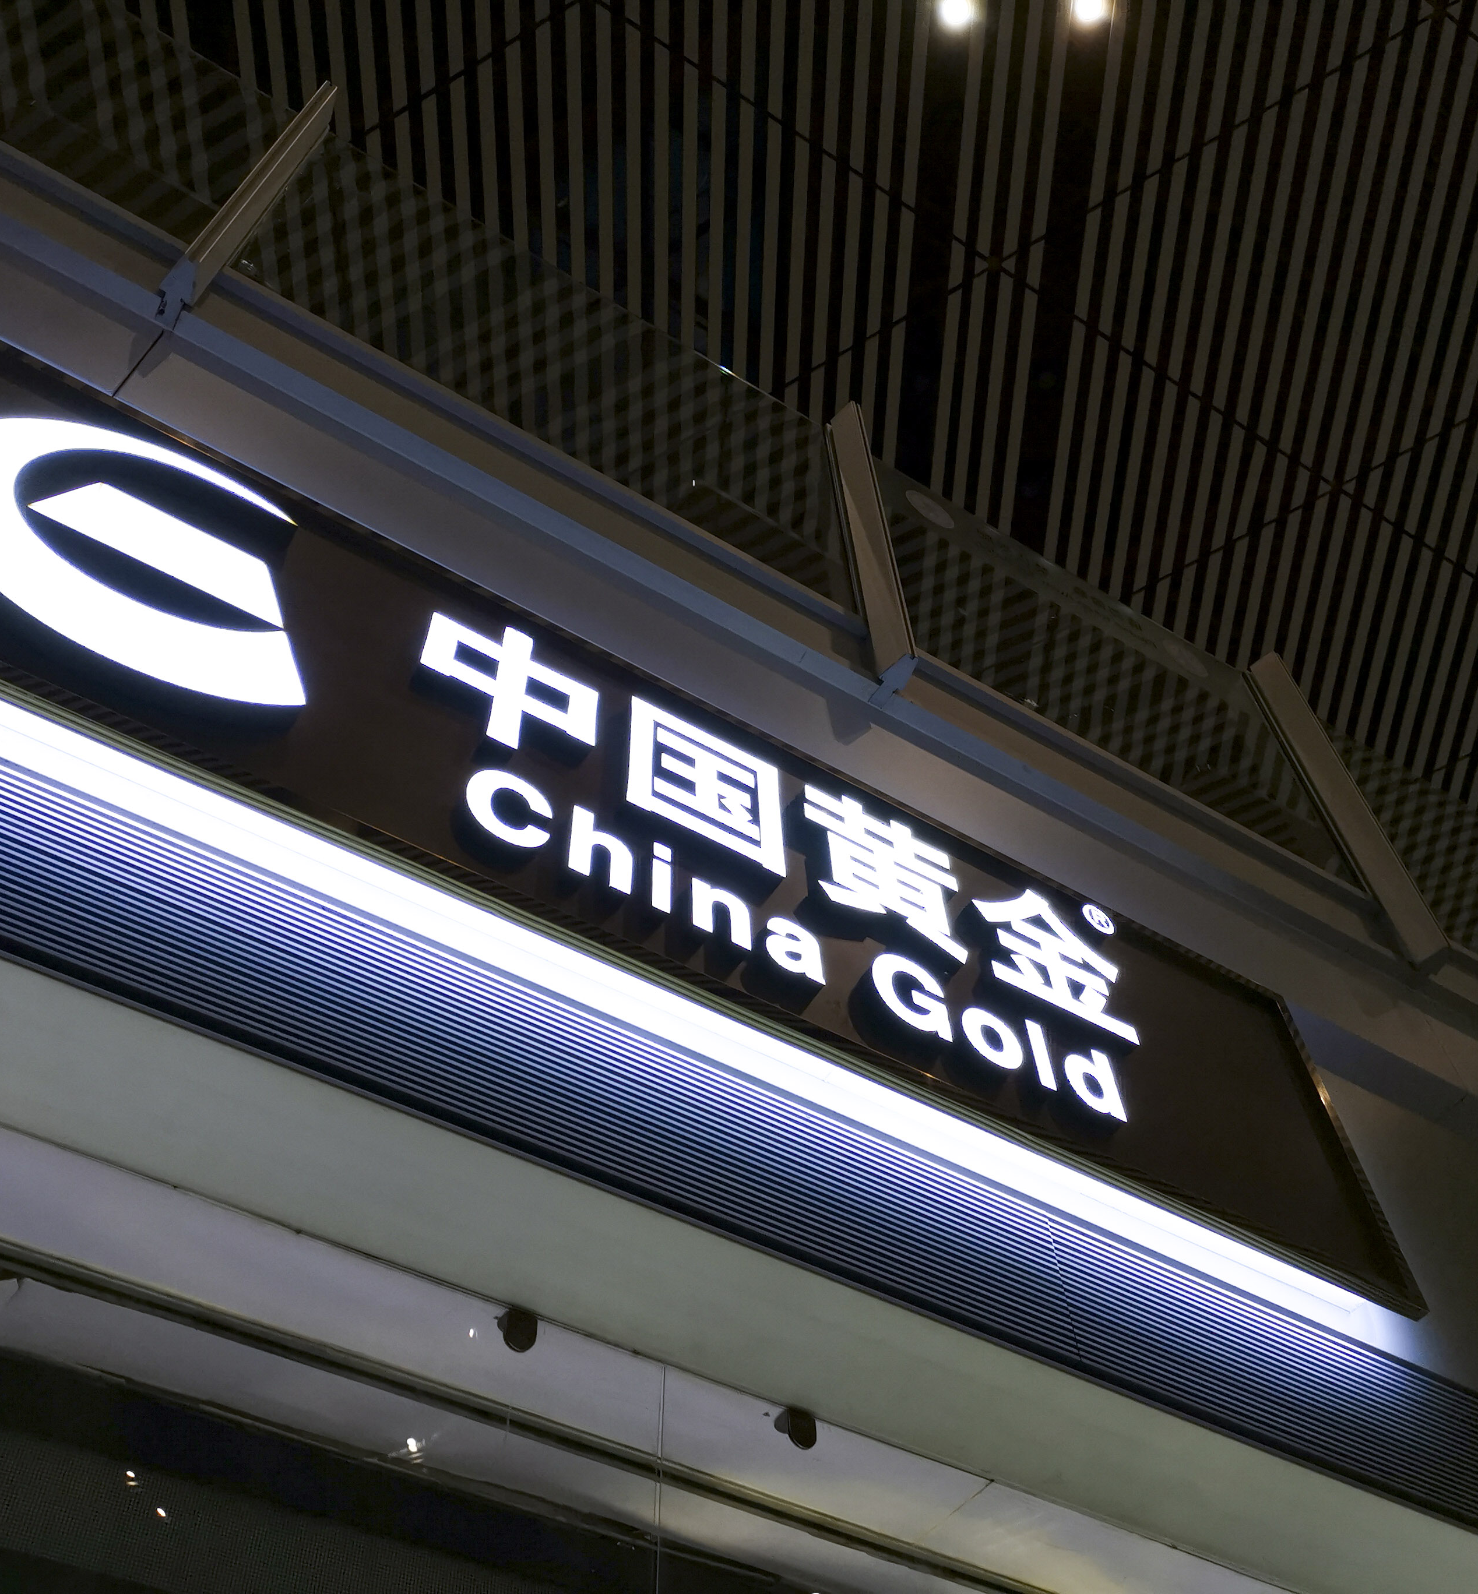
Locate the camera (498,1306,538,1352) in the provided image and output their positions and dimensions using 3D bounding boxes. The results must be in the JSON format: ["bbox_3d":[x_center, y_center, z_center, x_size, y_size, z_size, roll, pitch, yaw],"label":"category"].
[{"bbox_3d":[-0.296,0.720,2.226,0.048,0.066,0.042,26,-60,-18],"label":"camera"}]

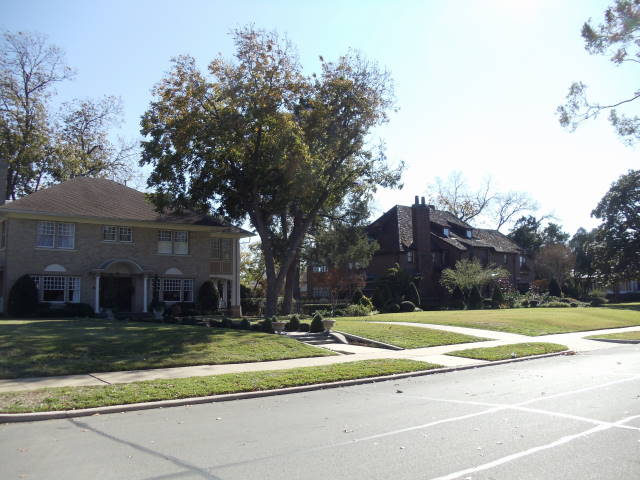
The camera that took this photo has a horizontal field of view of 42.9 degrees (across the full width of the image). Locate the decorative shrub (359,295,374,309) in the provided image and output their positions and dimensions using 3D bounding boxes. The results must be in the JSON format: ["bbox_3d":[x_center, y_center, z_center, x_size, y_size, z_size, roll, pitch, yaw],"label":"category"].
[{"bbox_3d":[3.078,4.136,53.842,1.190,1.060,1.100,0,-4,3],"label":"decorative shrub"}]

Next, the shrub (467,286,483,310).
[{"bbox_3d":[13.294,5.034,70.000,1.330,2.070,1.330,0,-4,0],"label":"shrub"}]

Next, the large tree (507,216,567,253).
[{"bbox_3d":[27.806,2.493,104.000,7.670,10.990,7.670,0,-4,0],"label":"large tree"}]

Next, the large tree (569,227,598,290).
[{"bbox_3d":[35.248,3.186,108.000,5.580,9.960,5.580,0,-4,0],"label":"large tree"}]

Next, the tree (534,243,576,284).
[{"bbox_3d":[26.049,3.586,89.982,4.650,6.640,4.500,-1,-4,16],"label":"tree"}]

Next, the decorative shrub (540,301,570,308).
[{"bbox_3d":[21.355,5.849,73.769,2.720,0.720,1.700,-1,-4,16],"label":"decorative shrub"}]

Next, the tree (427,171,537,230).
[{"bbox_3d":[20.906,-0.249,105.308,14.240,17.660,12.500,-1,-4,11],"label":"tree"}]

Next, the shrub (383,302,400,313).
[{"bbox_3d":[4.993,4.713,56.807,1.260,0.700,1.150,0,-4,5],"label":"shrub"}]

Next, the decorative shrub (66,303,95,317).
[{"bbox_3d":[-13.788,4.001,46.832,1.610,0.800,1.200,1,-4,-16],"label":"decorative shrub"}]

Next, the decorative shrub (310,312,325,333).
[{"bbox_3d":[-0.095,3.129,30.853,0.530,0.750,0.520,0,-4,0],"label":"decorative shrub"}]

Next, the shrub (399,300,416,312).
[{"bbox_3d":[7.031,5.313,65.000,1.280,0.880,1.280,0,-4,0],"label":"shrub"}]

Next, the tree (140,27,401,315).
[{"bbox_3d":[-2.702,-3.845,44.407,14.190,15.970,12.500,0,-4,-4],"label":"tree"}]

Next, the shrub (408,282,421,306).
[{"bbox_3d":[7.493,4.423,64.851,1.200,2.070,1.150,0,-4,7],"label":"shrub"}]

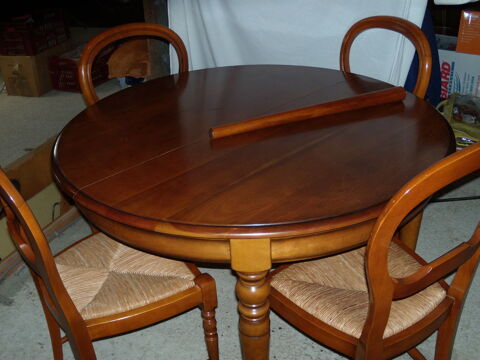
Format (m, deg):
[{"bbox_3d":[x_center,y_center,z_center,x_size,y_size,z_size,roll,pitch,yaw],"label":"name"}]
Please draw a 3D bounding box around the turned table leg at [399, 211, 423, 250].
[{"bbox_3d":[0.563,0.161,1.655,0.080,0.700,0.080,-2,29,3],"label":"turned table leg"}]

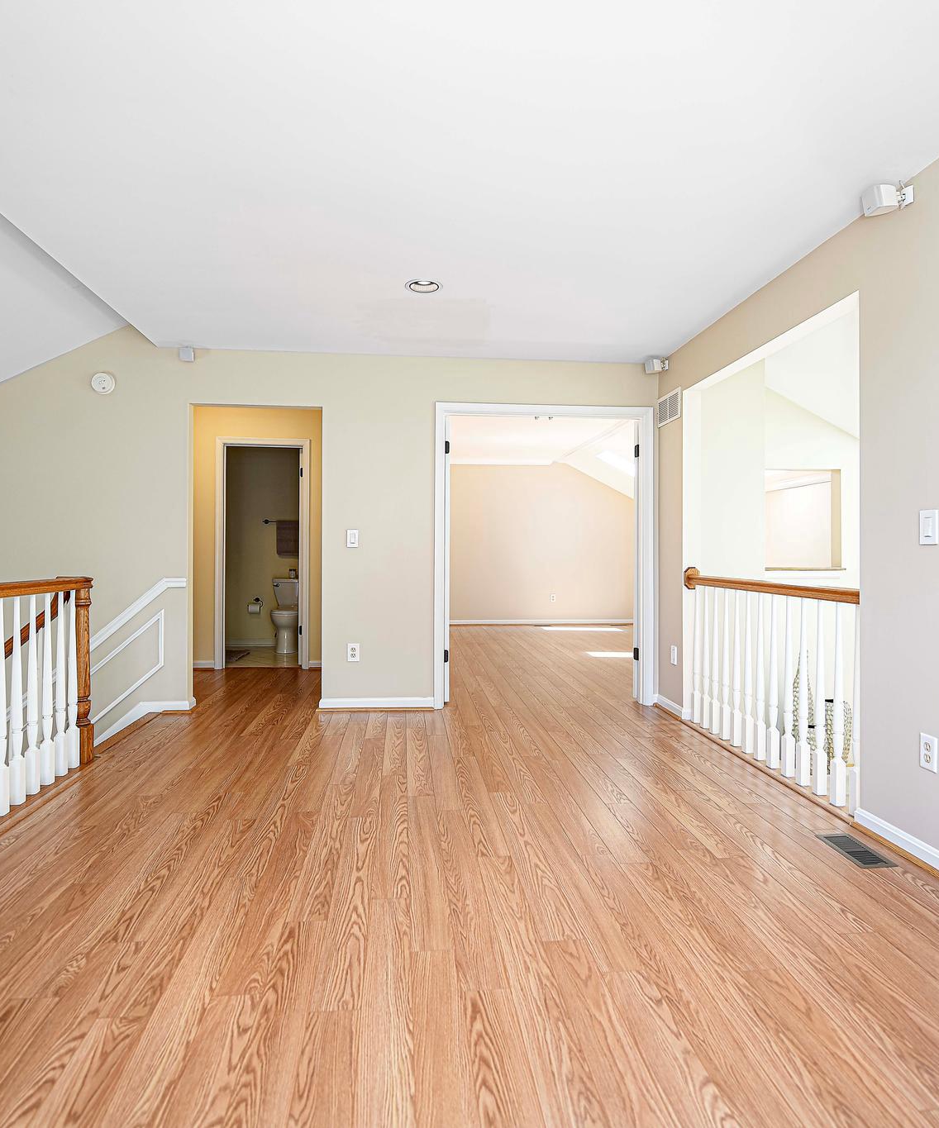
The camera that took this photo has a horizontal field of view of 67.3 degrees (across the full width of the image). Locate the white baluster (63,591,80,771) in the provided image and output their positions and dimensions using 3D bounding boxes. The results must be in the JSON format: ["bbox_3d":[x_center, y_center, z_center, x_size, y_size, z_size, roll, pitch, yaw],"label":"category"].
[{"bbox_3d":[-1.950,0.565,3.462,0.045,0.875,0.045,0,1,-5],"label":"white baluster"}]

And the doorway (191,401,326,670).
[{"bbox_3d":[-1.441,-0.035,4.827,0.865,2.060,0.130,0,1,-5],"label":"doorway"}]

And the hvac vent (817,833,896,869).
[{"bbox_3d":[1.410,1.042,2.575,0.135,0.010,0.285,0,1,-5],"label":"hvac vent"}]

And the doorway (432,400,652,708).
[{"bbox_3d":[0.523,-0.051,4.995,1.558,2.105,0.150,0,1,-5],"label":"doorway"}]

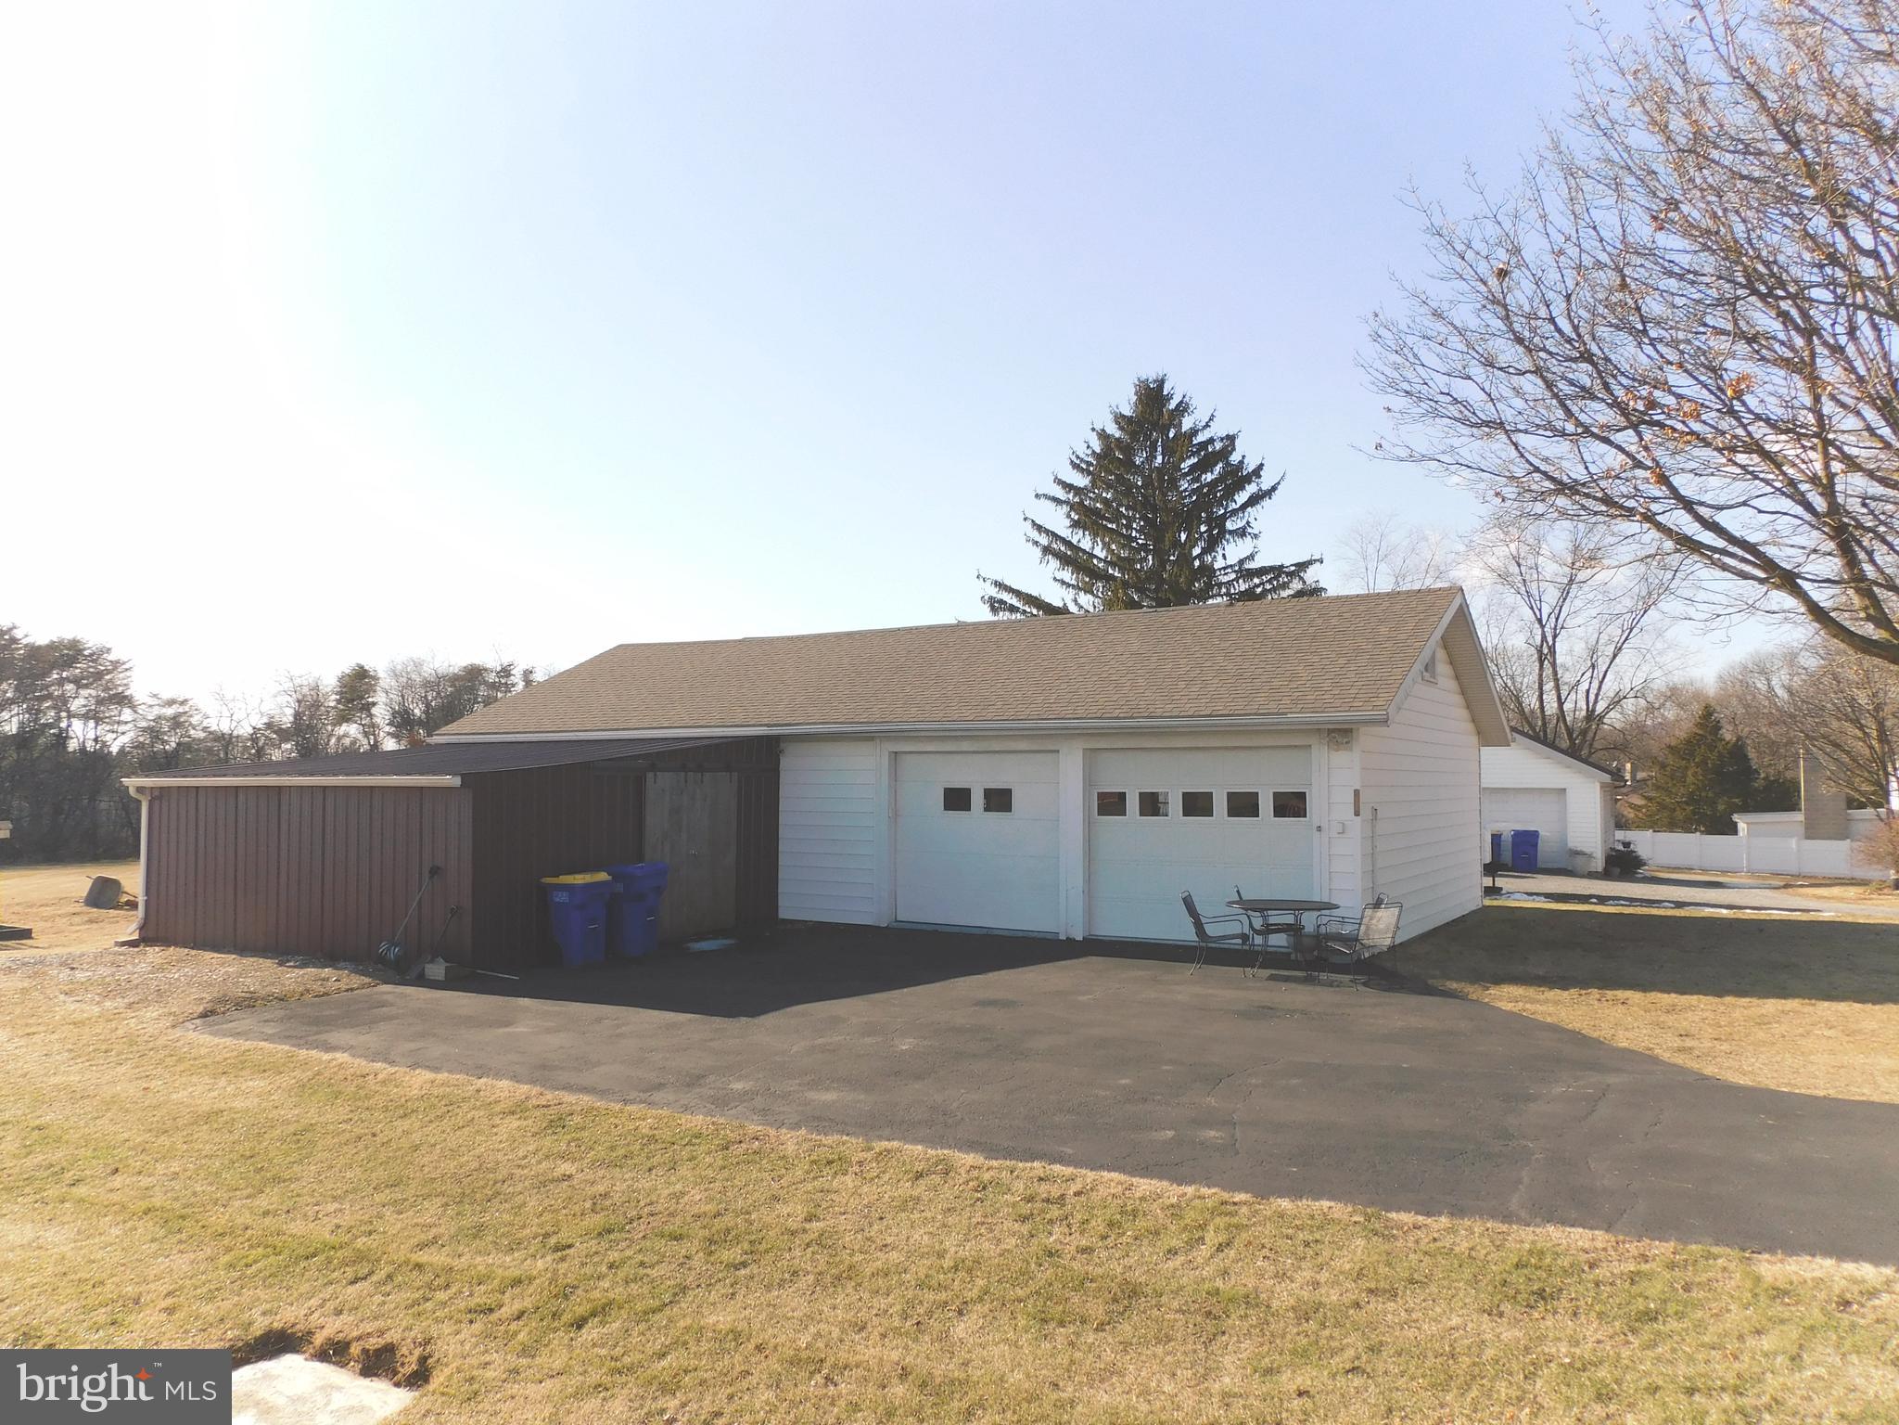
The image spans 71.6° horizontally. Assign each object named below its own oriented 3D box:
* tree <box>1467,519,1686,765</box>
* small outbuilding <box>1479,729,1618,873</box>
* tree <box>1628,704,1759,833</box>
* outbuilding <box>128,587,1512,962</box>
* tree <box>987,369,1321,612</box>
[{"bbox_3d":[22.915,-0.760,48.103,7.800,12.674,7.800,-2,-4,32],"label":"tree"},{"bbox_3d":[16.700,2.440,37.949,4.850,3.850,6.450,-2,-4,32],"label":"small outbuilding"},{"bbox_3d":[35.164,3.413,61.890,6.100,7.595,6.100,-2,-4,32],"label":"tree"},{"bbox_3d":[-1.316,0.768,20.805,16.900,5.010,14.050,-2,-4,32],"label":"outbuilding"},{"bbox_3d":[5.554,-2.492,36.184,9.600,13.432,9.600,-2,-4,32],"label":"tree"}]

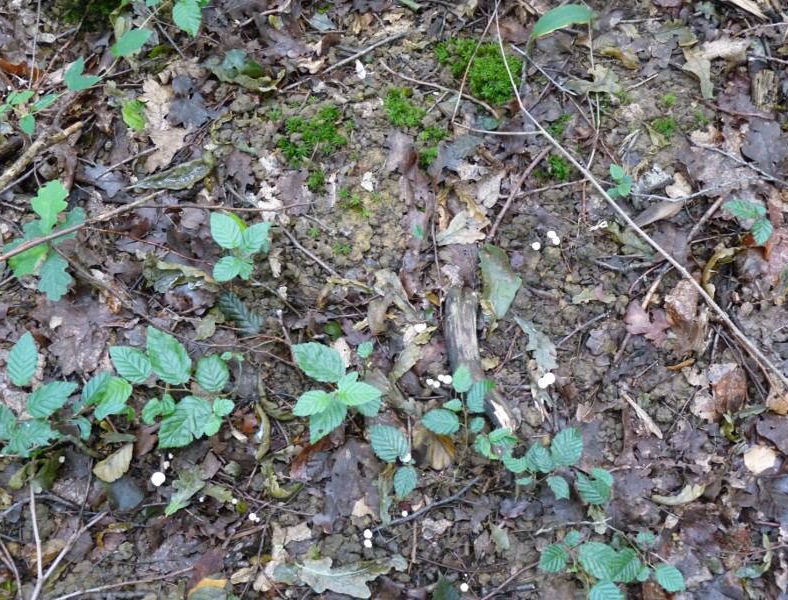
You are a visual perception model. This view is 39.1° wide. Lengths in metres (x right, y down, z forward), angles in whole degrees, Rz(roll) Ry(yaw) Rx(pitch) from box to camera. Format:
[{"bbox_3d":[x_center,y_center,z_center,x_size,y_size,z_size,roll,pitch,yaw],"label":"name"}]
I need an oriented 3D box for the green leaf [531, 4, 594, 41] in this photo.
[{"bbox_3d":[0.216,-0.372,1.470,0.095,0.025,0.031,-24,60,-15],"label":"green leaf"}]

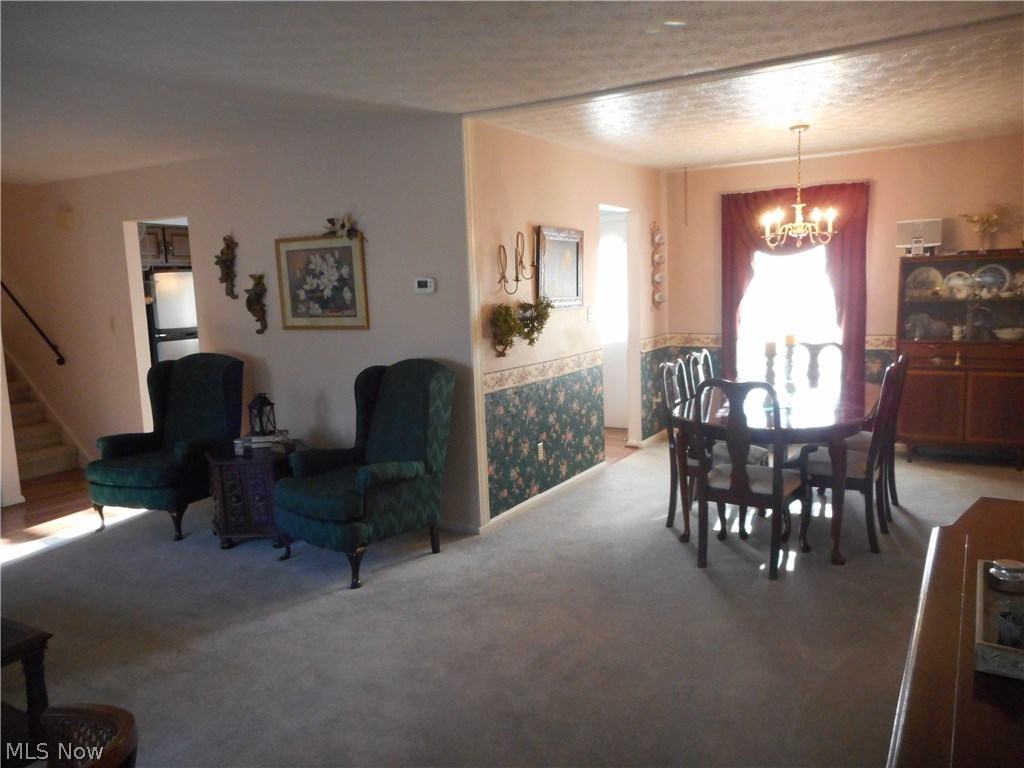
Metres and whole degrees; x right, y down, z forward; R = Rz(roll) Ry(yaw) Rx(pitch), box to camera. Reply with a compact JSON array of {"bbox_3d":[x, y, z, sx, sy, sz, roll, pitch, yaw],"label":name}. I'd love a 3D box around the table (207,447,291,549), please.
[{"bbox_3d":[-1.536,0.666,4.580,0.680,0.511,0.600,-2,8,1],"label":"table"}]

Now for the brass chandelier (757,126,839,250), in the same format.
[{"bbox_3d":[1.865,-1.273,4.791,0.470,0.770,0.470,3,10,32],"label":"brass chandelier"}]

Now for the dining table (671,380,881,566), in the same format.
[{"bbox_3d":[1.678,0.452,4.563,1.029,0.745,2.006,3,10,32],"label":"dining table"}]

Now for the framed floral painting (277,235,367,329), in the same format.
[{"bbox_3d":[-1.272,-0.667,4.908,0.816,0.617,0.030,3,10,32],"label":"framed floral painting"}]

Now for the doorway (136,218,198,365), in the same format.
[{"bbox_3d":[-2.670,-0.255,5.857,0.842,2.035,0.130,3,10,32],"label":"doorway"}]

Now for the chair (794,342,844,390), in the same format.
[{"bbox_3d":[2.050,0.219,5.162,0.570,1.000,0.580,3,10,32],"label":"chair"}]

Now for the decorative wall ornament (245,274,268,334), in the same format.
[{"bbox_3d":[-1.785,-0.549,5.141,0.170,0.420,0.080,3,10,32],"label":"decorative wall ornament"}]

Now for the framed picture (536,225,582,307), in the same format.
[{"bbox_3d":[0.347,-0.814,5.168,0.045,0.549,0.593,3,10,32],"label":"framed picture"}]

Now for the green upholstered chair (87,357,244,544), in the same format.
[{"bbox_3d":[-2.230,0.367,4.848,0.760,1.070,0.800,1,9,18],"label":"green upholstered chair"}]

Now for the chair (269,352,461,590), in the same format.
[{"bbox_3d":[-0.824,0.429,4.114,0.760,1.070,0.800,5,11,40],"label":"chair"}]

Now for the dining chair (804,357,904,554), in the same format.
[{"bbox_3d":[1.849,0.382,4.158,0.540,0.985,0.490,3,10,32],"label":"dining chair"}]

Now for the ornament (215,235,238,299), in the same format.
[{"bbox_3d":[-2.090,-0.850,5.417,0.175,0.440,0.085,4,10,33],"label":"ornament"}]

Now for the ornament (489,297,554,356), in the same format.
[{"bbox_3d":[0.069,-0.368,4.644,0.180,0.334,0.486,3,10,32],"label":"ornament"}]

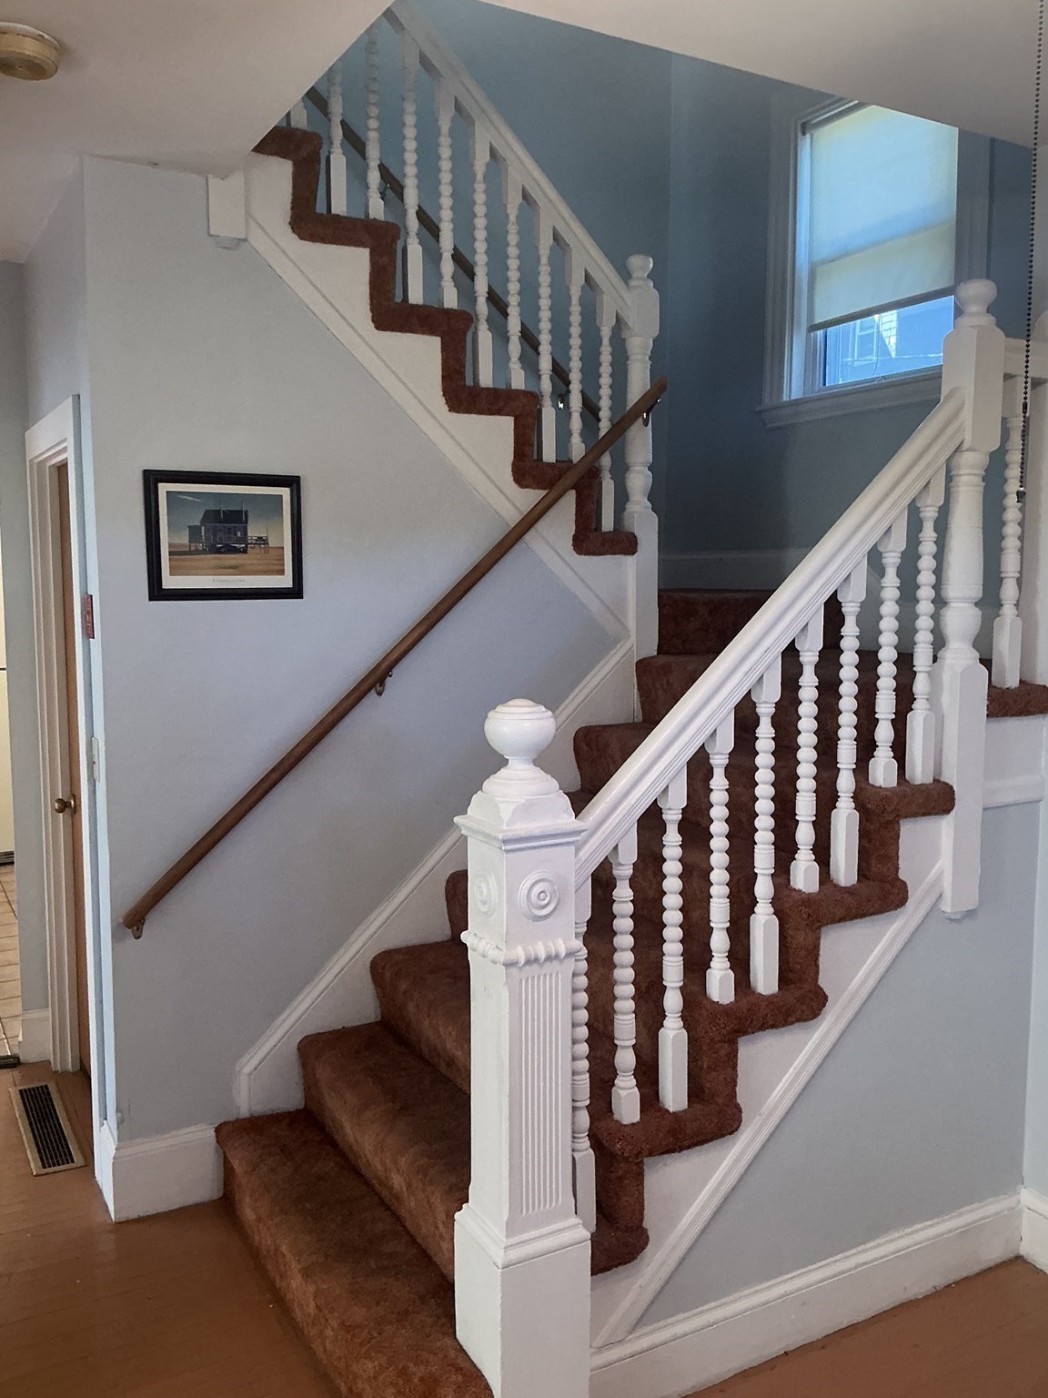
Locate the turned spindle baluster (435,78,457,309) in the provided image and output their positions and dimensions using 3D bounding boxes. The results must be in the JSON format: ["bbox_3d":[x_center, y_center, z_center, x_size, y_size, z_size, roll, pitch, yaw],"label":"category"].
[{"bbox_3d":[-0.217,-1.412,3.174,0.044,0.620,0.044,-3,7,-30],"label":"turned spindle baluster"}]

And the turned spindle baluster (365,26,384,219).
[{"bbox_3d":[-0.409,-1.606,3.045,0.044,0.620,0.044,-3,7,-30],"label":"turned spindle baluster"}]

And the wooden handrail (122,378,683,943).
[{"bbox_3d":[-0.278,-0.205,3.145,2.192,0.046,0.046,-47,25,-18],"label":"wooden handrail"}]

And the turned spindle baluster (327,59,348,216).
[{"bbox_3d":[-0.503,-1.643,2.987,0.044,0.710,0.044,-3,7,-30],"label":"turned spindle baluster"}]

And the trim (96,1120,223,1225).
[{"bbox_3d":[-0.973,1.231,3.035,0.290,0.204,0.150,-3,7,-30],"label":"trim"}]

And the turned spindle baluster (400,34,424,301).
[{"bbox_3d":[-0.310,-1.454,3.116,0.044,0.710,0.044,-3,7,-30],"label":"turned spindle baluster"}]

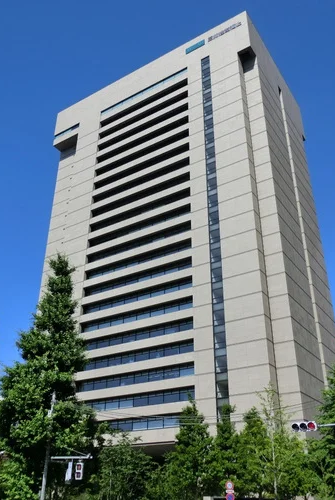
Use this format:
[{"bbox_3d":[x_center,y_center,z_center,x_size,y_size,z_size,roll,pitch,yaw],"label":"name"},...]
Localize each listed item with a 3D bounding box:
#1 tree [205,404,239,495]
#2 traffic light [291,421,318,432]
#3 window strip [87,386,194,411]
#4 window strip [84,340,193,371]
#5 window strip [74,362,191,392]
[{"bbox_3d":[4.994,18.565,43.208,3.100,9.704,3.100,-3,-30,5],"label":"tree"},{"bbox_3d":[6.430,8.280,23.000,1.220,0.430,0.380,-13,-32,21],"label":"traffic light"},{"bbox_3d":[-6.235,25.172,81.052,24.858,2.057,0.600,-17,-34,28],"label":"window strip"},{"bbox_3d":[-6.199,18.582,84.837,24.858,2.057,0.600,-17,-34,28],"label":"window strip"},{"bbox_3d":[-6.217,21.877,82.944,24.858,2.057,0.600,-17,-34,28],"label":"window strip"}]

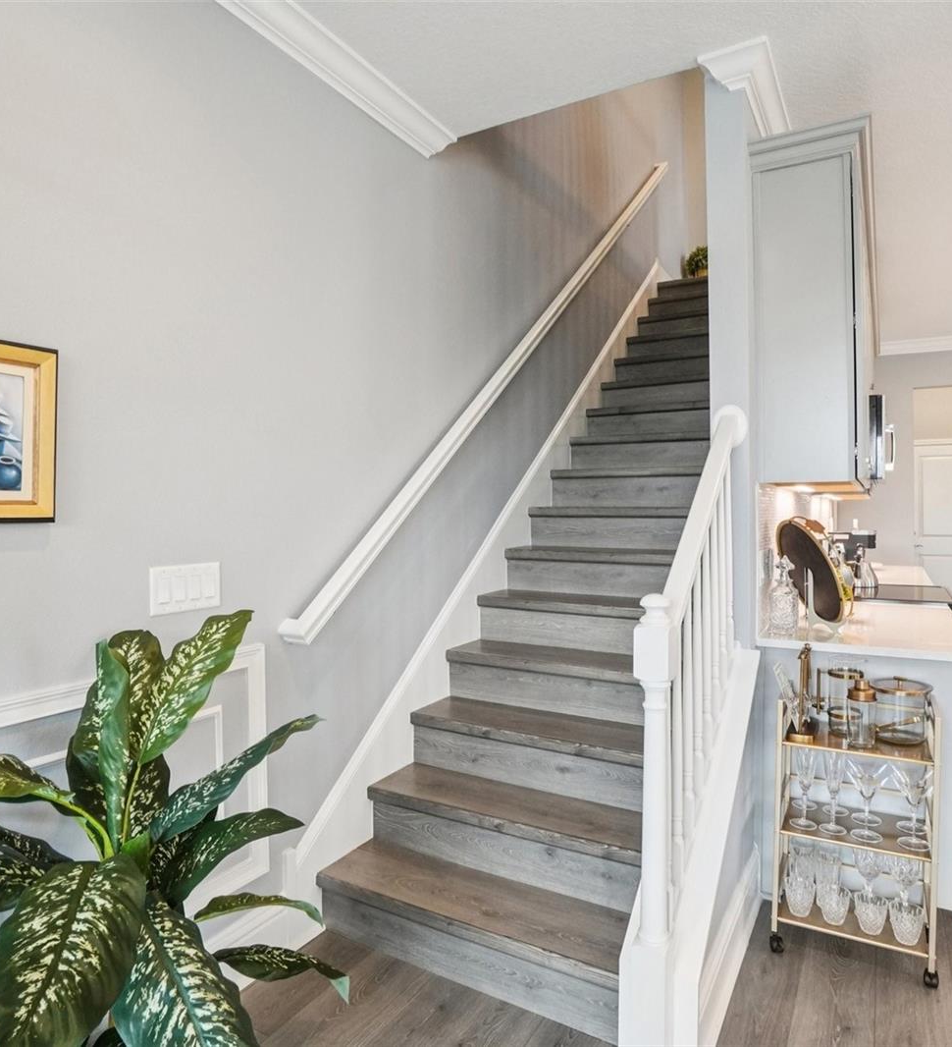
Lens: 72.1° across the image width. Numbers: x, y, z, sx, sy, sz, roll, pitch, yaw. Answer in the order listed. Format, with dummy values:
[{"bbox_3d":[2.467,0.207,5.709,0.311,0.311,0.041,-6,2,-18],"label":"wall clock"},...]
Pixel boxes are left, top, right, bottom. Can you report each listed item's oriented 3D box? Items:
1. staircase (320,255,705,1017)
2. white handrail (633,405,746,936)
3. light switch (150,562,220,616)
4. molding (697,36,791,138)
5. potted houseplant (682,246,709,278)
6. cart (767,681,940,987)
[{"bbox_3d":[0.921,-0.288,3.450,1.030,3.180,3.860,1,2,31],"label":"staircase"},{"bbox_3d":[0.620,0.302,1.829,0.110,1.340,0.740,1,2,30],"label":"white handrail"},{"bbox_3d":[-0.770,0.171,1.751,0.012,0.121,0.205,1,2,32],"label":"light switch"},{"bbox_3d":[0.935,-1.428,2.258,0.210,0.110,0.550,1,2,31],"label":"molding"},{"bbox_3d":[1.872,-2.084,5.309,0.280,0.300,0.280,1,2,31],"label":"potted houseplant"},{"bbox_3d":[1.201,0.936,2.112,0.430,0.810,0.320,1,2,26],"label":"cart"}]

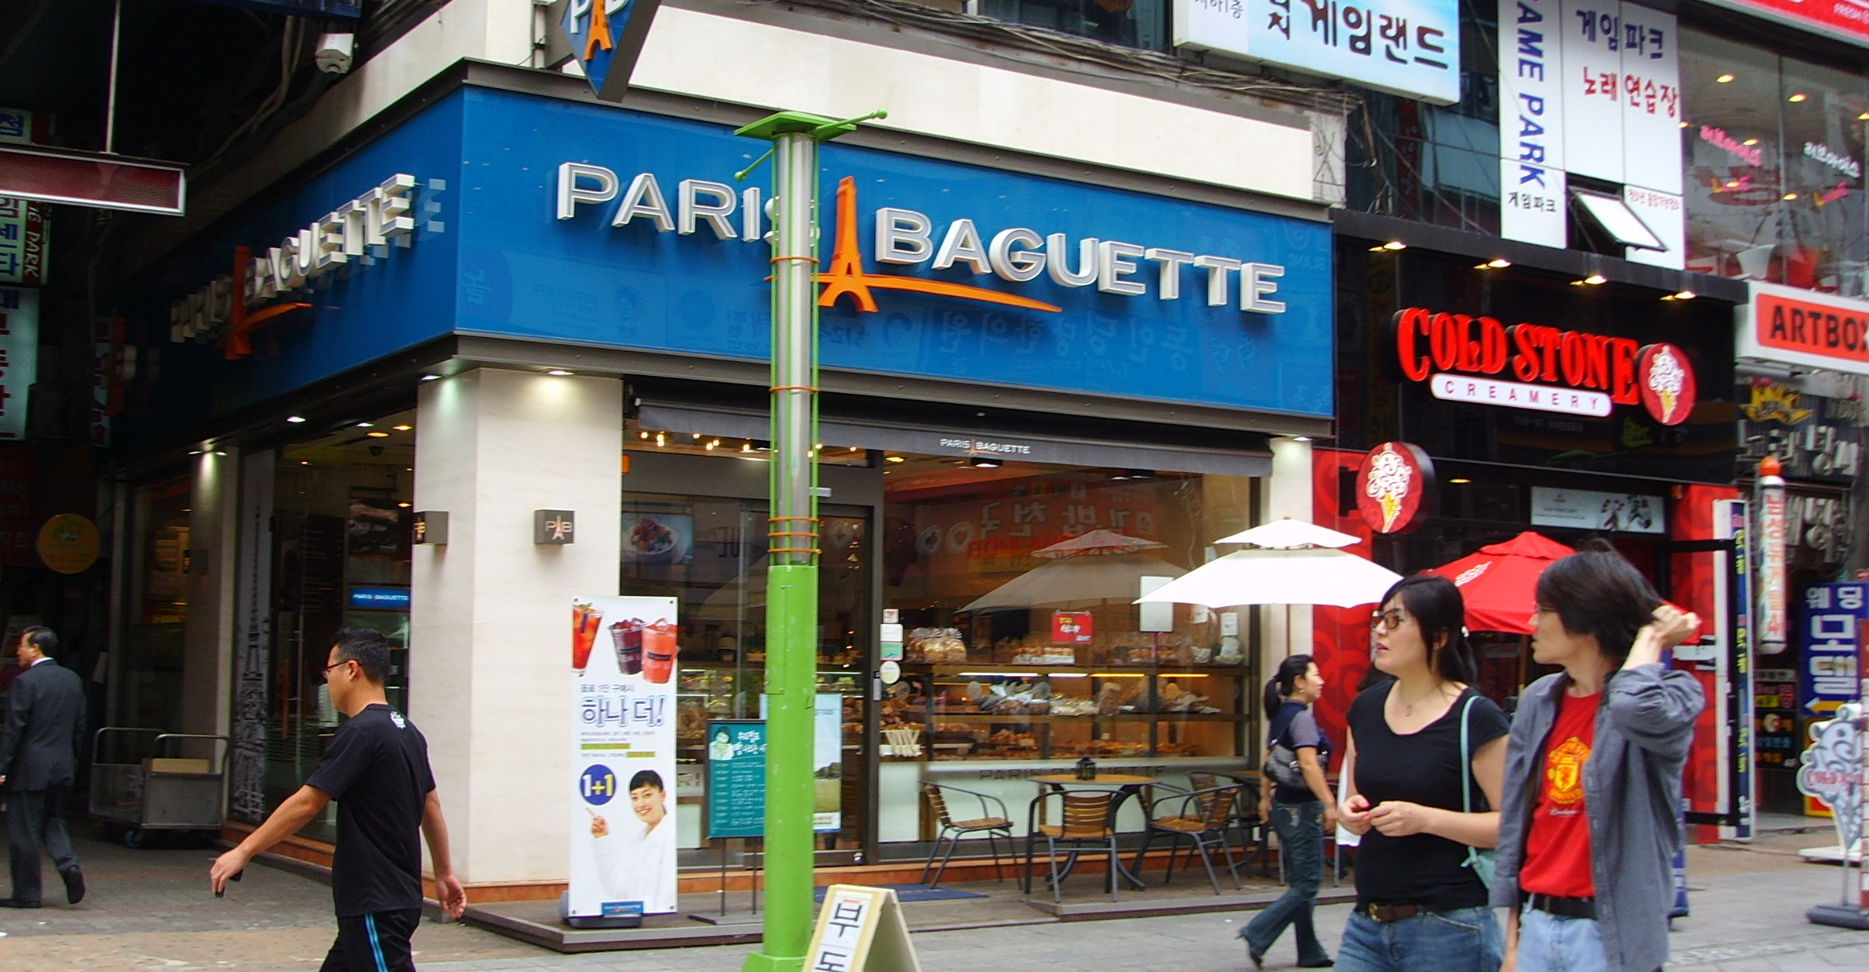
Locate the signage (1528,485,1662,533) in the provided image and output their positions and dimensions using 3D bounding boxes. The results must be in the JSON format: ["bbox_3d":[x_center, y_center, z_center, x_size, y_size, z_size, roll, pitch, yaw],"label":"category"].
[{"bbox_3d":[6.065,0.222,19.274,1.780,0.350,0.120,4,-6,-32],"label":"signage"}]

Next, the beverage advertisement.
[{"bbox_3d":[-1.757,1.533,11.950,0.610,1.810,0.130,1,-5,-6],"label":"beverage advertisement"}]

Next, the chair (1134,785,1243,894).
[{"bbox_3d":[1.765,2.408,14.451,0.580,0.720,0.560,-2,-6,31],"label":"chair"}]

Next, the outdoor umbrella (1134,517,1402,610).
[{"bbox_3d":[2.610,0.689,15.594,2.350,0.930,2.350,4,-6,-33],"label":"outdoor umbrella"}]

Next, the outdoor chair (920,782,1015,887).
[{"bbox_3d":[0.235,2.380,14.420,0.610,0.730,0.540,0,-5,0],"label":"outdoor chair"}]

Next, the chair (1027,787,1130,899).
[{"bbox_3d":[0.941,2.343,13.830,0.560,0.720,0.580,1,-5,-9],"label":"chair"}]

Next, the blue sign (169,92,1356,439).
[{"bbox_3d":[-2.039,-1.261,18.373,7.450,1.620,8.100,4,-6,-32],"label":"blue sign"}]

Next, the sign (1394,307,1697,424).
[{"bbox_3d":[5.444,-1.015,18.415,3.750,0.760,0.150,4,-6,-32],"label":"sign"}]

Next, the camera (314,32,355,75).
[{"bbox_3d":[-3.930,-2.837,13.800,0.220,0.190,0.380,2,25,-12],"label":"camera"}]

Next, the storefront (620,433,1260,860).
[{"bbox_3d":[0.257,1.231,15.257,5.570,2.960,0.200,4,-6,-33],"label":"storefront"}]

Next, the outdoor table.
[{"bbox_3d":[1.127,2.412,14.640,0.900,0.730,0.900,1,-5,0],"label":"outdoor table"}]

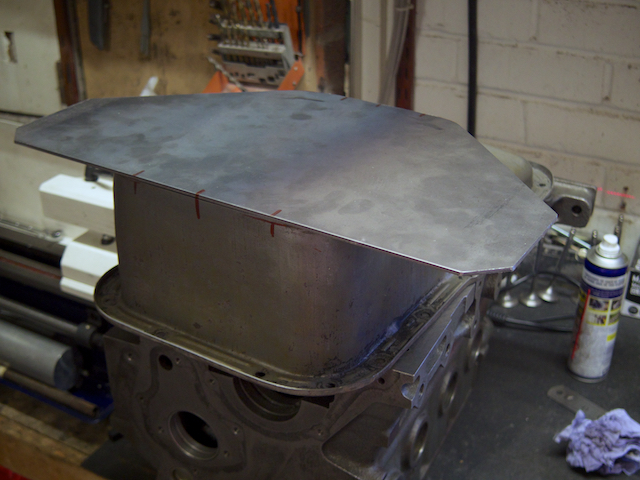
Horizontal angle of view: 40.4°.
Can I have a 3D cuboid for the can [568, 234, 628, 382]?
[{"bbox_3d":[0.360,0.087,1.123,0.053,0.202,0.053,0,26,0],"label":"can"}]

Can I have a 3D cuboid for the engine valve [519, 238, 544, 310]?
[{"bbox_3d":[0.324,0.043,1.308,0.036,0.118,0.036,7,27,14],"label":"engine valve"}]

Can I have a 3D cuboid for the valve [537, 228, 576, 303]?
[{"bbox_3d":[0.363,0.037,1.313,0.034,0.121,0.034,20,30,15],"label":"valve"}]

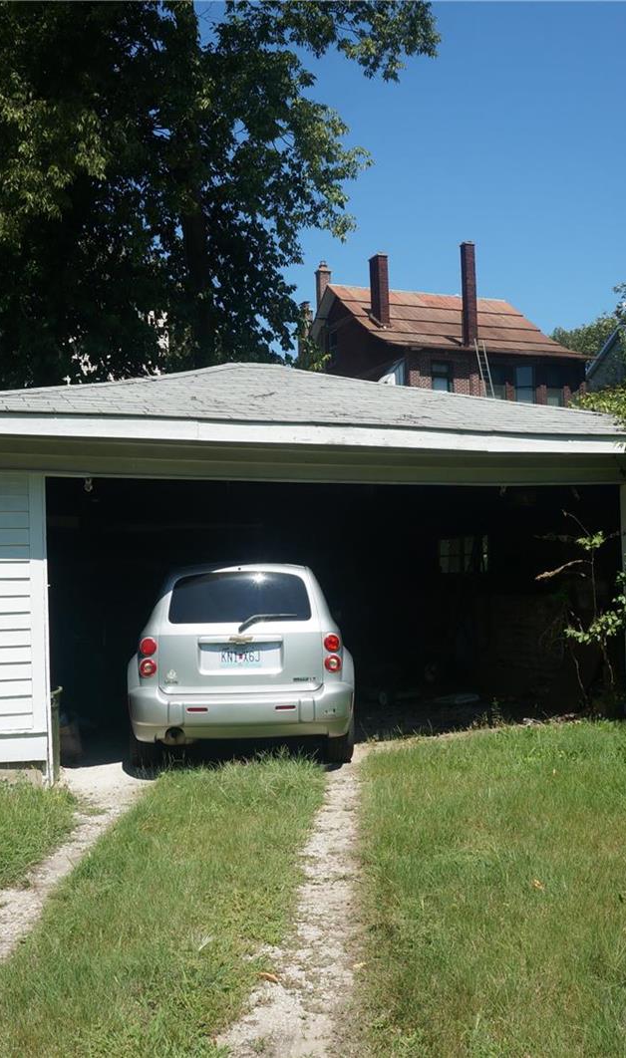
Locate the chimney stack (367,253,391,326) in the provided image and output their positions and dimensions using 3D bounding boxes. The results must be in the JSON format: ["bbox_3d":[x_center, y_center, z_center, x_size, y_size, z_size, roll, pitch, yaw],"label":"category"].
[{"bbox_3d":[2.793,-9.757,43.942,0.420,2.919,0.880,0,-2,-22],"label":"chimney stack"}]

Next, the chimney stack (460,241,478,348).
[{"bbox_3d":[6.439,-9.523,43.554,0.420,4.275,0.420,0,-2,-22],"label":"chimney stack"}]

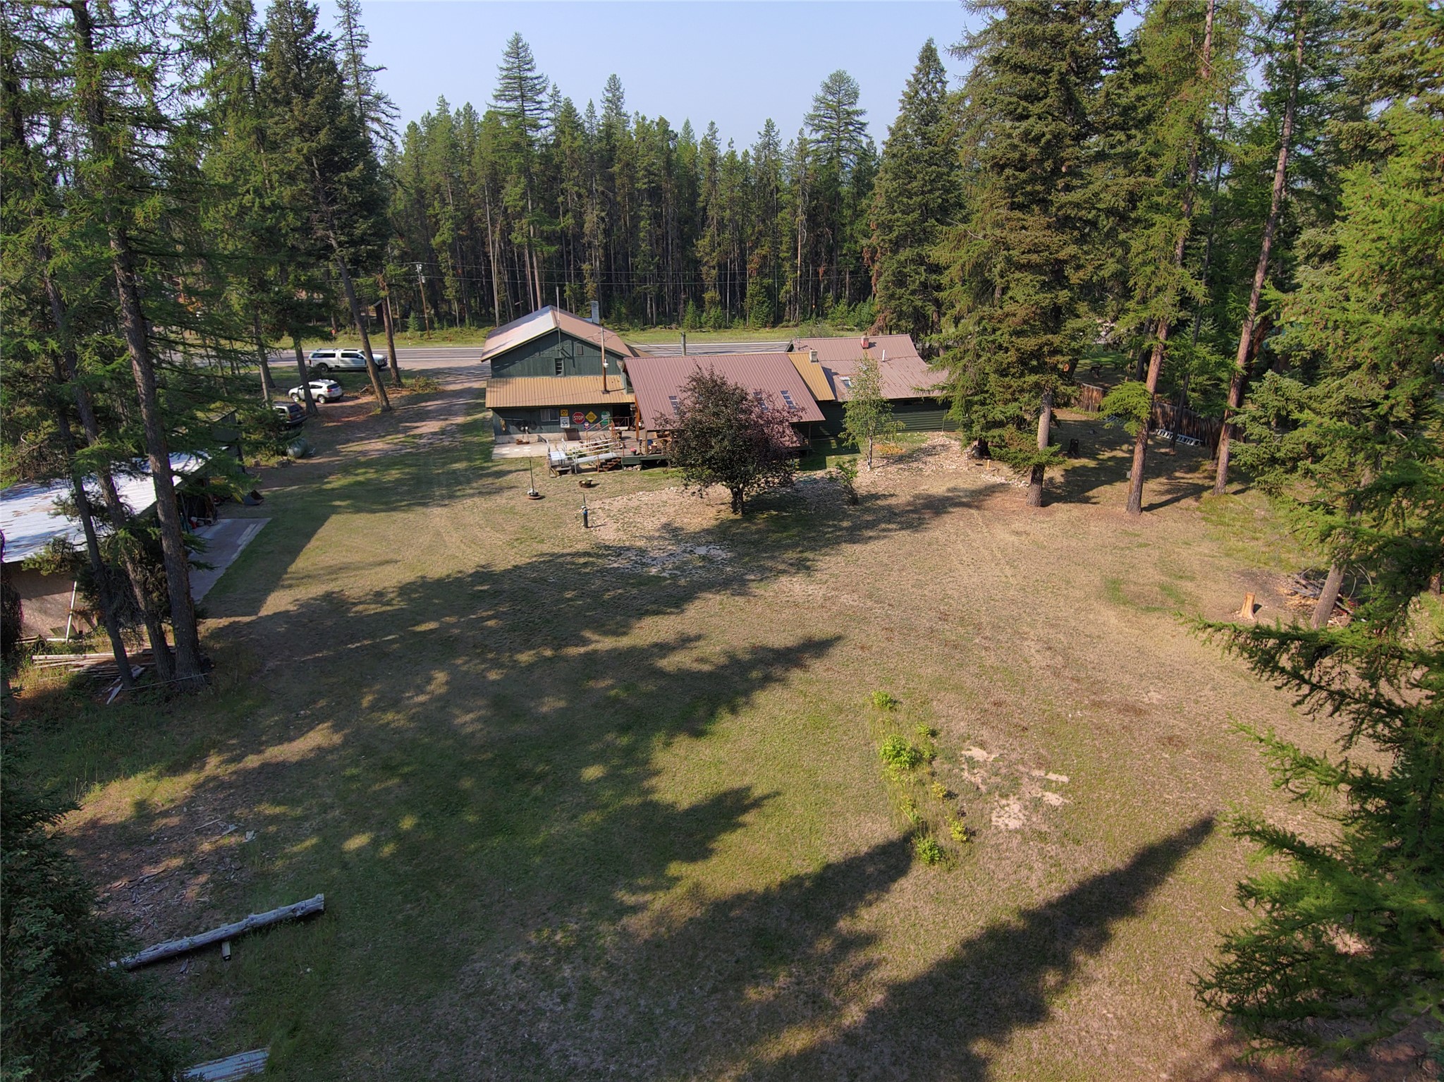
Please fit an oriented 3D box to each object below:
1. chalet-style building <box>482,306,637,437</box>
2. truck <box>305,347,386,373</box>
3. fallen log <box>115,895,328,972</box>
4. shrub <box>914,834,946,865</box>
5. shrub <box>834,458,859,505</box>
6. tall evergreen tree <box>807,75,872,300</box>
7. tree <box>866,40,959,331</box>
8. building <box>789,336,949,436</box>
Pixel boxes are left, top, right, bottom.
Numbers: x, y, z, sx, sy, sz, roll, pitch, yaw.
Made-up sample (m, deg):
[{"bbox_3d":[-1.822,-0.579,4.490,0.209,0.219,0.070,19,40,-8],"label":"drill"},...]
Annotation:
[{"bbox_3d":[-12.385,-12.994,65.924,10.594,7.200,16.457,-4,21,-11],"label":"chalet-style building"},{"bbox_3d":[-34.898,-16.931,81.589,6.300,1.980,2.030,0,20,1],"label":"truck"},{"bbox_3d":[-10.449,8.241,18.549,3.732,0.340,0.380,-9,22,-23],"label":"fallen log"},{"bbox_3d":[4.934,7.348,20.750,0.760,0.580,0.760,0,20,0],"label":"shrub"},{"bbox_3d":[6.712,-3.107,46.222,1.400,2.400,1.400,0,20,0],"label":"shrub"},{"bbox_3d":[15.400,-47.001,121.219,8.600,32.400,8.600,0,20,0],"label":"tall evergreen tree"},{"bbox_3d":[18.600,-31.210,83.348,8.800,29.200,8.800,0,20,0],"label":"tree"},{"bbox_3d":[9.872,-11.156,61.148,9.500,5.500,10.000,-5,22,-14],"label":"building"}]

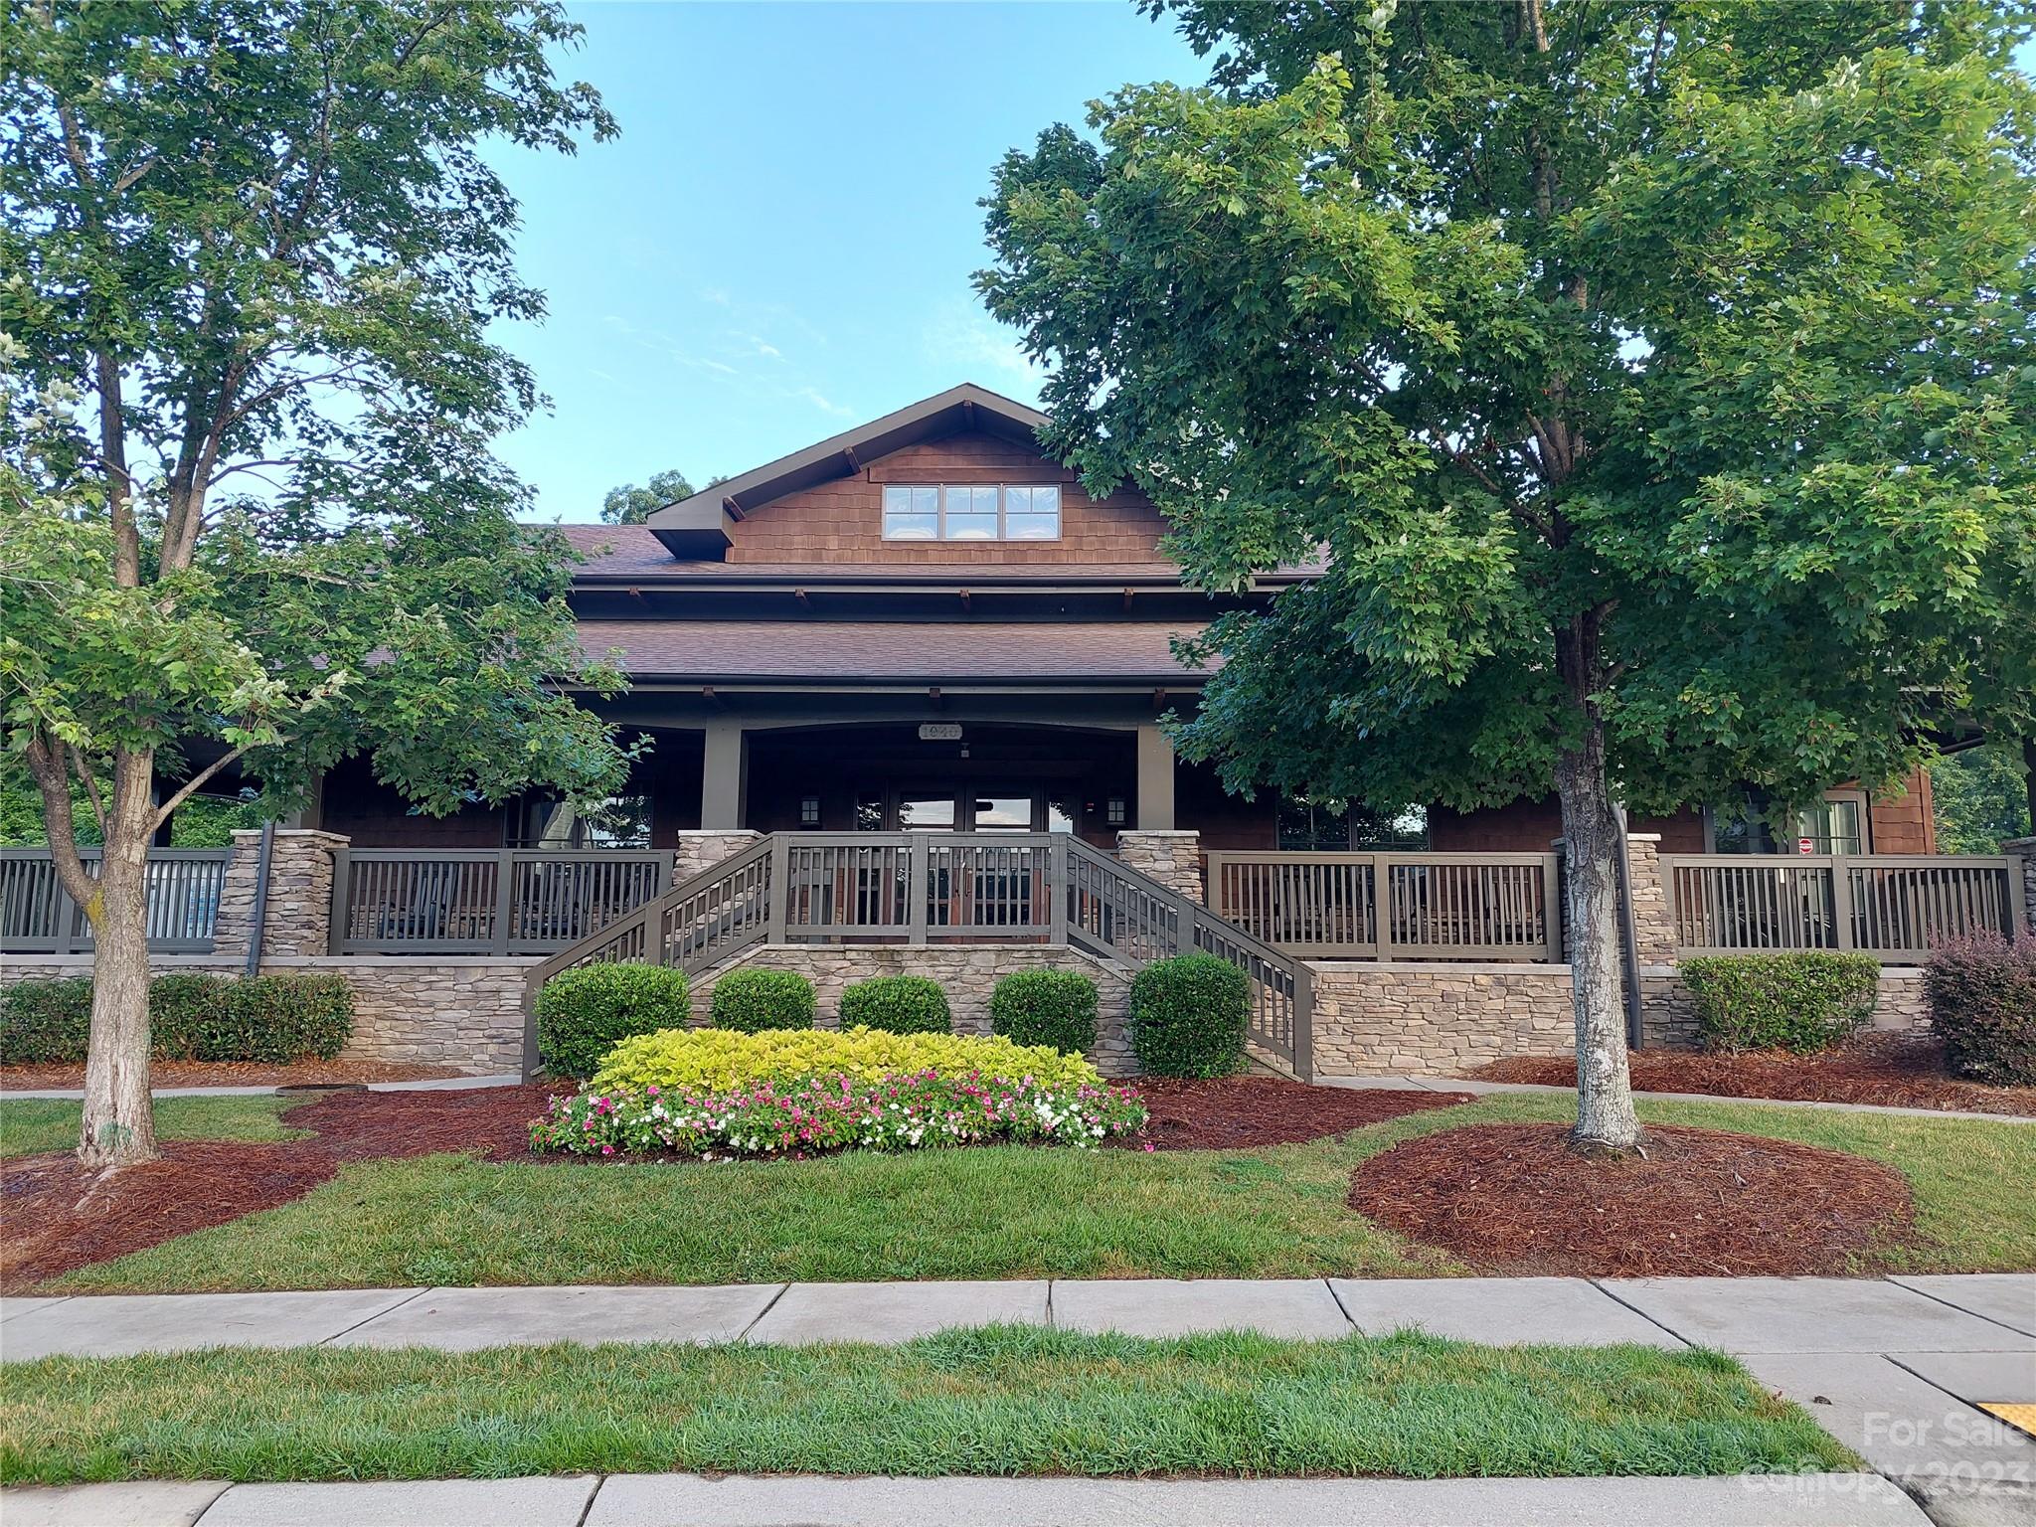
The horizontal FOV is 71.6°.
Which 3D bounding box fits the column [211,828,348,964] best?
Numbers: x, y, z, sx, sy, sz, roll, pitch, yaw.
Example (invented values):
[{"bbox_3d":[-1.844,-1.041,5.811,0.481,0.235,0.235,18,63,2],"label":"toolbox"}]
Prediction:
[{"bbox_3d":[-7.669,1.401,14.989,1.000,1.280,0.950,0,-8,1],"label":"column"}]

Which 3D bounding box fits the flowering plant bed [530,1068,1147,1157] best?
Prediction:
[{"bbox_3d":[-1.169,2.336,9.584,4.000,0.450,1.200,0,-8,1],"label":"flowering plant bed"}]

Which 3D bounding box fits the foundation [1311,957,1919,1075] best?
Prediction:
[{"bbox_3d":[6.044,2.595,14.223,6.200,1.140,0.500,0,-8,1],"label":"foundation"}]

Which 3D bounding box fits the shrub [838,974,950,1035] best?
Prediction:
[{"bbox_3d":[-1.032,2.161,11.629,0.900,0.820,0.900,0,-8,1],"label":"shrub"}]

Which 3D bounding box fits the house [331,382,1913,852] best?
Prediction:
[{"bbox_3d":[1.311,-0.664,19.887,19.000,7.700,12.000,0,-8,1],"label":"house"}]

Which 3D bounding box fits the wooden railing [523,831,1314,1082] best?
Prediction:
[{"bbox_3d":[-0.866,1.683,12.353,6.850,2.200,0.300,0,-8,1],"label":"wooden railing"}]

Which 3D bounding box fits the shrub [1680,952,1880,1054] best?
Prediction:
[{"bbox_3d":[7.005,2.198,13.051,1.800,0.930,1.150,0,-8,1],"label":"shrub"}]

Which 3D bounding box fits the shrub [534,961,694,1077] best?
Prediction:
[{"bbox_3d":[-3.313,2.096,11.577,1.230,0.960,1.150,0,-8,1],"label":"shrub"}]

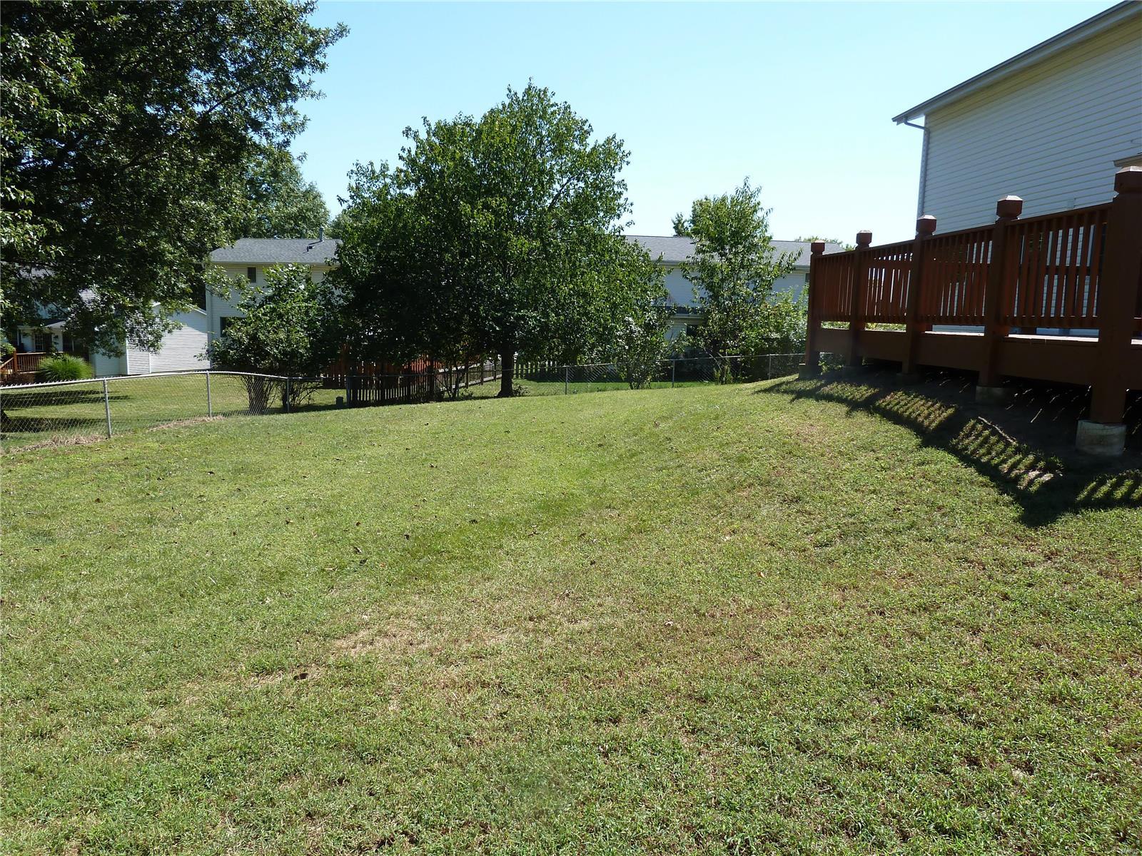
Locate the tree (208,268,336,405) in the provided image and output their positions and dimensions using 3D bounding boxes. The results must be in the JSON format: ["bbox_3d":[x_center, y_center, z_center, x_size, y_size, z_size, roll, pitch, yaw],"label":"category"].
[{"bbox_3d":[-7.605,-2.270,21.209,3.306,3.814,3.200,1,8,0],"label":"tree"}]

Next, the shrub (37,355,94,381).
[{"bbox_3d":[-23.010,-2.699,37.547,2.525,1.301,2.400,1,8,0],"label":"shrub"}]

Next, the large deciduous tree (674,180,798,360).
[{"bbox_3d":[4.618,-4.059,23.148,3.353,5.548,3.300,1,8,0],"label":"large deciduous tree"}]

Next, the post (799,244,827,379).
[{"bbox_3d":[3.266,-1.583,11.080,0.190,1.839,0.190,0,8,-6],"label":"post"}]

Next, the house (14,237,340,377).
[{"bbox_3d":[-19.495,-7.055,44.996,17.000,7.400,10.000,0,8,-3],"label":"house"}]

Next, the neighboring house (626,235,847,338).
[{"bbox_3d":[8.511,-7.233,46.728,14.500,7.200,9.000,-1,8,-14],"label":"neighboring house"}]

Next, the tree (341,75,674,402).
[{"bbox_3d":[-1.904,-4.816,21.842,8.429,8.139,8.200,1,8,0],"label":"tree"}]

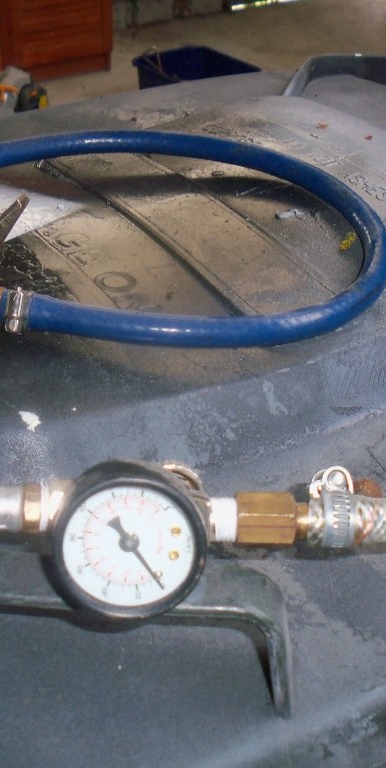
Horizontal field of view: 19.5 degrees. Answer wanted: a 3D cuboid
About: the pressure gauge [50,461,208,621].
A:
[{"bbox_3d":[-0.019,0.044,0.336,0.043,0.043,0.030,3,9,-3],"label":"pressure gauge"}]

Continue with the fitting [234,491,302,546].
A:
[{"bbox_3d":[0.023,0.043,0.358,0.020,0.018,0.018,2,32,-2],"label":"fitting"}]

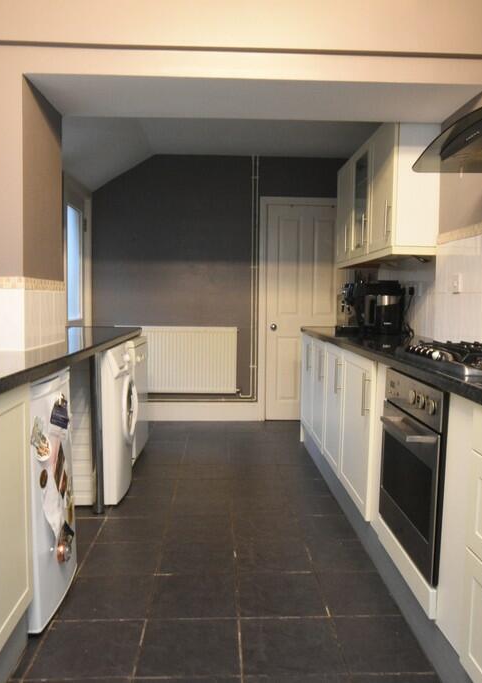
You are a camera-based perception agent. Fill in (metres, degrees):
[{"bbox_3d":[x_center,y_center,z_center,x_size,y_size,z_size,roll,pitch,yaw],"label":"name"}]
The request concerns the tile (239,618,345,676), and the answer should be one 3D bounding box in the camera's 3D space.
[{"bbox_3d":[0.161,1.019,1.815,0.330,0.010,0.303,0,5,-2],"label":"tile"}]

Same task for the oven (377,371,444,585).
[{"bbox_3d":[0.834,0.424,1.897,0.565,0.601,0.555,0,4,-2],"label":"oven"}]

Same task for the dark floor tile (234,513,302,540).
[{"bbox_3d":[0.132,0.949,2.716,0.336,0.010,0.298,0,5,-2],"label":"dark floor tile"}]

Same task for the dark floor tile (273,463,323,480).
[{"bbox_3d":[0.407,0.875,3.621,0.304,0.010,0.313,0,5,-2],"label":"dark floor tile"}]

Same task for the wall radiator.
[{"bbox_3d":[-0.558,0.167,4.930,1.050,0.600,0.090,0,5,-2],"label":"wall radiator"}]

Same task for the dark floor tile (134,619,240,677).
[{"bbox_3d":[-0.168,1.024,1.811,0.333,0.010,0.298,0,5,-2],"label":"dark floor tile"}]

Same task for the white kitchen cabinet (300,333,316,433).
[{"bbox_3d":[0.787,0.331,4.094,0.570,0.727,0.480,0,4,-2],"label":"white kitchen cabinet"}]

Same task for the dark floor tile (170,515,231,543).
[{"bbox_3d":[-0.203,0.948,2.703,0.333,0.010,0.298,0,5,-2],"label":"dark floor tile"}]

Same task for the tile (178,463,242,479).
[{"bbox_3d":[-0.231,0.875,3.615,0.357,0.010,0.305,0,4,-2],"label":"tile"}]

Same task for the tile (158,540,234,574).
[{"bbox_3d":[-0.193,0.966,2.402,0.331,0.010,0.311,0,4,-2],"label":"tile"}]

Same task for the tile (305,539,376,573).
[{"bbox_3d":[0.452,0.976,2.431,0.281,0.010,0.298,0,5,-2],"label":"tile"}]

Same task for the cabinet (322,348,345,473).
[{"bbox_3d":[0.803,0.368,3.059,0.570,0.704,0.480,0,5,-2],"label":"cabinet"}]

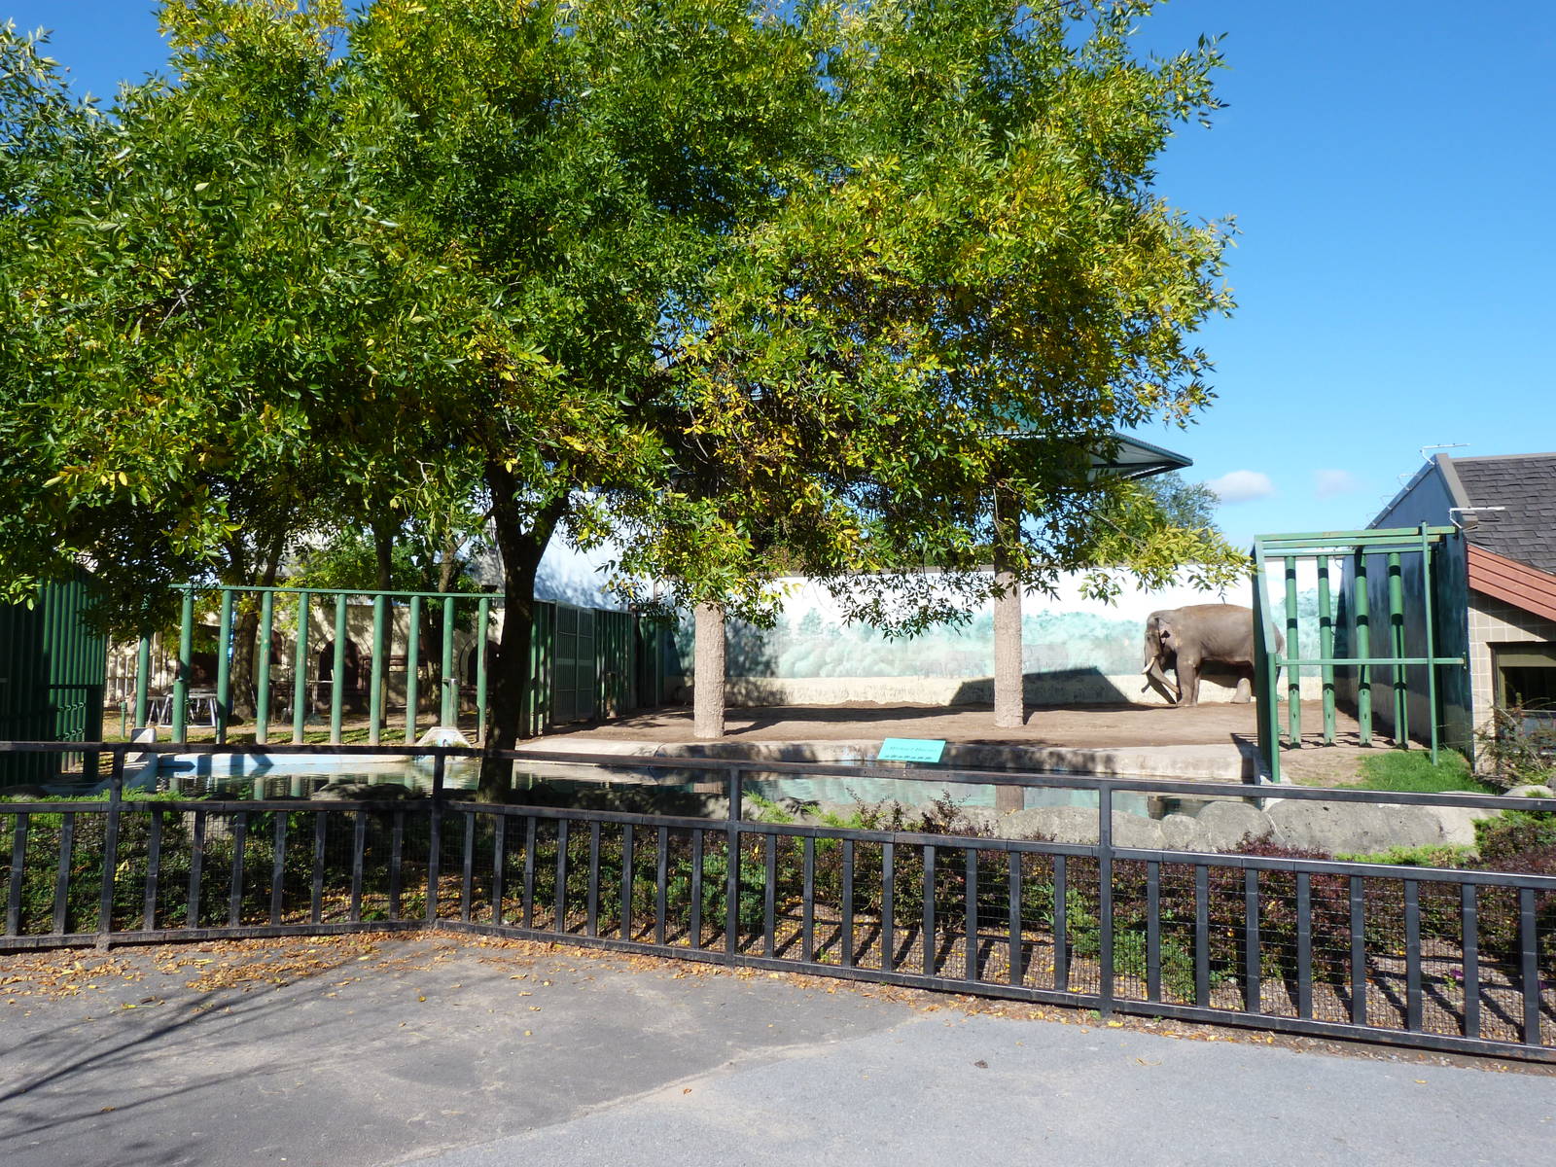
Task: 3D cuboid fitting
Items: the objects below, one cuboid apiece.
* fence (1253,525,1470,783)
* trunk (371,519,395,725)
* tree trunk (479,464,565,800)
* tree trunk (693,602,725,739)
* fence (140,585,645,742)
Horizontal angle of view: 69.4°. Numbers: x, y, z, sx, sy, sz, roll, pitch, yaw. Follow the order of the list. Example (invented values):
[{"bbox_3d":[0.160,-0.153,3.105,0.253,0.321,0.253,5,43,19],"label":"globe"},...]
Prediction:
[{"bbox_3d":[7.310,0.938,14.206,2.150,2.950,3.400,-1,-5,20],"label":"fence"},{"bbox_3d":[-7.832,0.768,22.311,0.420,4.100,0.380,0,-5,0],"label":"trunk"},{"bbox_3d":[-2.002,0.465,8.791,0.620,2.840,0.450,0,-5,0],"label":"tree trunk"},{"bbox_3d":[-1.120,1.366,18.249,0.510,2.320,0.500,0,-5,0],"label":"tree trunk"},{"bbox_3d":[-6.362,1.706,21.830,6.900,2.500,9.800,0,-5,3],"label":"fence"}]

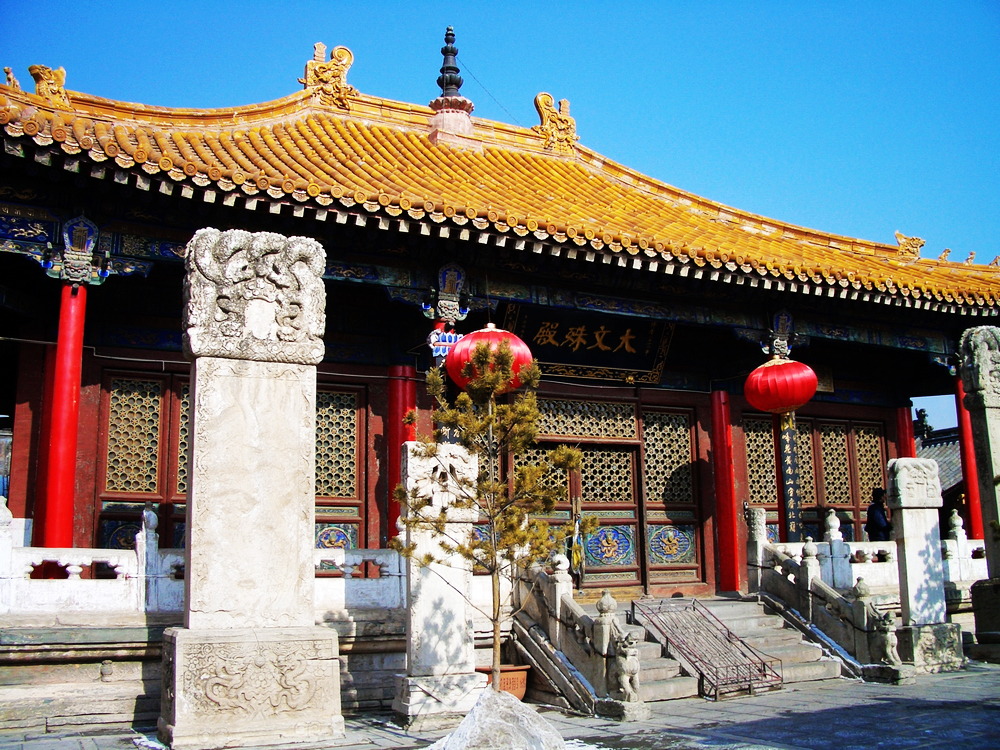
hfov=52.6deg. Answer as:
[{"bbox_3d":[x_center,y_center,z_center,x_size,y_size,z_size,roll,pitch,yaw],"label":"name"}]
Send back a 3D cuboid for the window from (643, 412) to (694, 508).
[{"bbox_3d":[2.659,1.298,15.948,0.887,1.417,0.080,4,-13,-26],"label":"window"}]

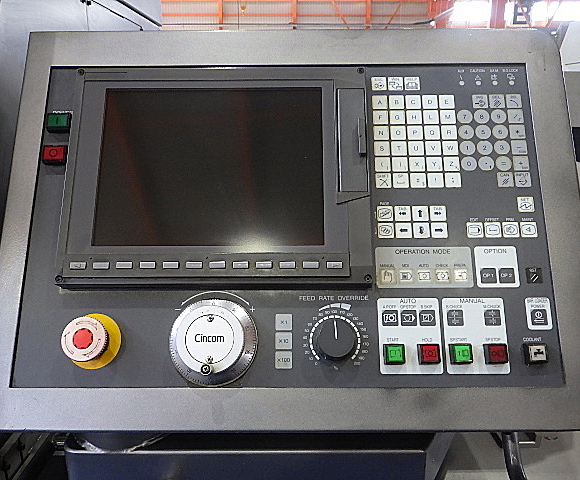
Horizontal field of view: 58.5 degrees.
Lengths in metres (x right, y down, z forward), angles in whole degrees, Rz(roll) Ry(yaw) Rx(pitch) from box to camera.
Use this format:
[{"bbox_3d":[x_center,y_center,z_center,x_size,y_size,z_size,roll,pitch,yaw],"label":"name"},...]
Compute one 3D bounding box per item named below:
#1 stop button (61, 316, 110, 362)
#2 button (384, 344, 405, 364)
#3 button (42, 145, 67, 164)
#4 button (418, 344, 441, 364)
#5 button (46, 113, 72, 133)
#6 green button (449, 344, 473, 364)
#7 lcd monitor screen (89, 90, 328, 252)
[{"bbox_3d":[-0.180,0.090,0.463,0.040,0.040,0.027,0,-14,1],"label":"stop button"},{"bbox_3d":[0.094,0.103,0.464,0.017,0.017,0.012,0,-14,1],"label":"button"},{"bbox_3d":[-0.232,-0.084,0.515,0.023,0.018,0.009,0,-14,1],"label":"button"},{"bbox_3d":[0.124,0.103,0.464,0.017,0.017,0.012,0,-14,1],"label":"button"},{"bbox_3d":[-0.232,-0.117,0.523,0.023,0.018,0.009,0,-14,1],"label":"button"},{"bbox_3d":[0.153,0.103,0.464,0.017,0.017,0.012,0,-14,1],"label":"green button"},{"bbox_3d":[-0.076,-0.073,0.507,0.218,0.164,0.010,0,-14,1],"label":"lcd monitor screen"}]

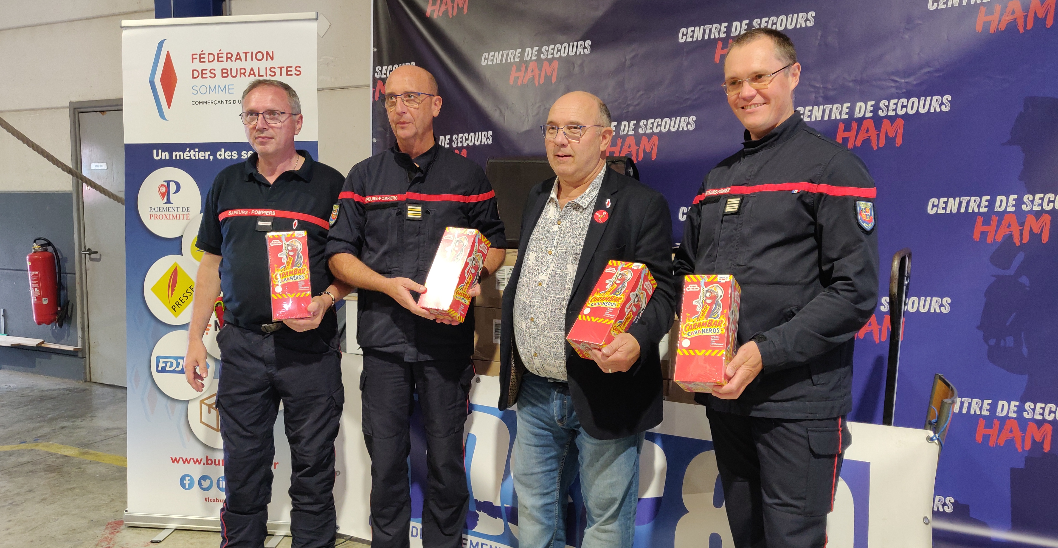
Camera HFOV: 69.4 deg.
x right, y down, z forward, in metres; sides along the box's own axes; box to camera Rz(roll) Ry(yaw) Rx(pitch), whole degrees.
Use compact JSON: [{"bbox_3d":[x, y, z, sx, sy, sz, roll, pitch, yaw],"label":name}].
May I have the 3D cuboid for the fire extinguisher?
[{"bbox_3d":[-3.816,0.065,6.040,0.270,0.680,0.210,1,4,20],"label":"fire extinguisher"}]

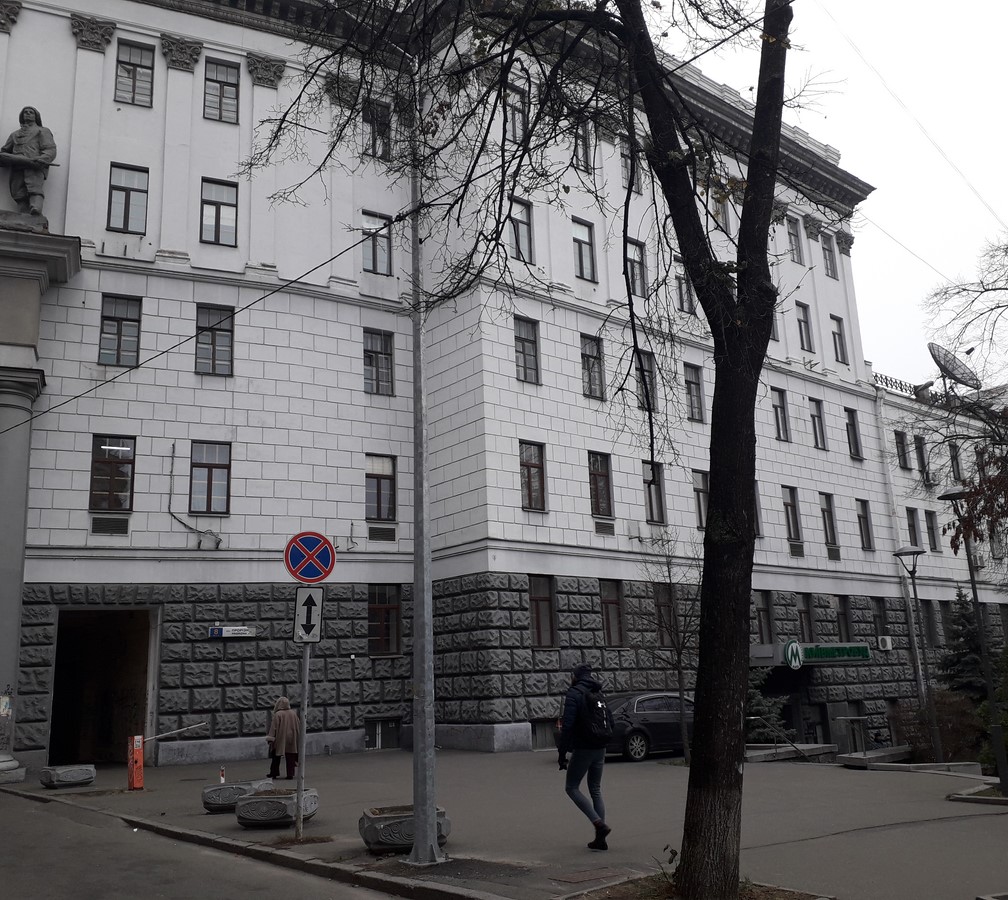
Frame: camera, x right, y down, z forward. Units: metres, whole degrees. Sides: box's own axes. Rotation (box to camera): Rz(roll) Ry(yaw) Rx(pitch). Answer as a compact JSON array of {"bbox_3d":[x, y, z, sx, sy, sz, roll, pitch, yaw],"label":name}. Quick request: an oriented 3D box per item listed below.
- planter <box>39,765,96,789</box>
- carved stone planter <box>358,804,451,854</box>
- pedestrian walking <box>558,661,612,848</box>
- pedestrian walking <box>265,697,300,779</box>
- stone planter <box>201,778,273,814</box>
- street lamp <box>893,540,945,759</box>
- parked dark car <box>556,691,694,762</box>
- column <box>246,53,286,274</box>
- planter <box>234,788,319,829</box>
[{"bbox_3d":[-8.508,6.369,18.320,0.900,0.400,0.900,11,-20,-42],"label":"planter"},{"bbox_3d":[-0.987,3.819,9.439,0.900,0.390,0.640,0,-15,-10],"label":"carved stone planter"},{"bbox_3d":[0.798,3.016,9.265,0.580,1.740,0.520,-14,-19,39],"label":"pedestrian walking"},{"bbox_3d":[-4.475,5.856,19.045,0.600,1.570,0.450,2,-15,-17],"label":"pedestrian walking"},{"bbox_3d":[-3.851,5.030,13.599,0.900,0.400,0.900,-4,-14,5],"label":"stone planter"},{"bbox_3d":[7.577,3.611,16.728,0.600,3.800,0.600,-3,-14,0],"label":"street lamp"},{"bbox_3d":[3.319,6.380,21.923,4.750,1.460,1.830,9,-18,-38],"label":"parked dark car"},{"bbox_3d":[-7.548,-9.108,29.586,1.200,7.600,0.500,4,-16,-23],"label":"column"},{"bbox_3d":[-2.839,4.485,11.706,0.900,0.390,0.640,-6,-15,12],"label":"planter"}]

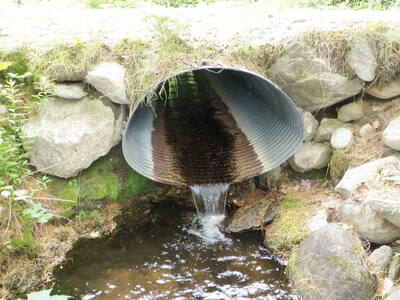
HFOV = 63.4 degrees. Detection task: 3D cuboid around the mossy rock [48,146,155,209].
[{"bbox_3d":[-0.891,0.259,3.030,0.957,0.532,0.550,-3,26,-7],"label":"mossy rock"}]

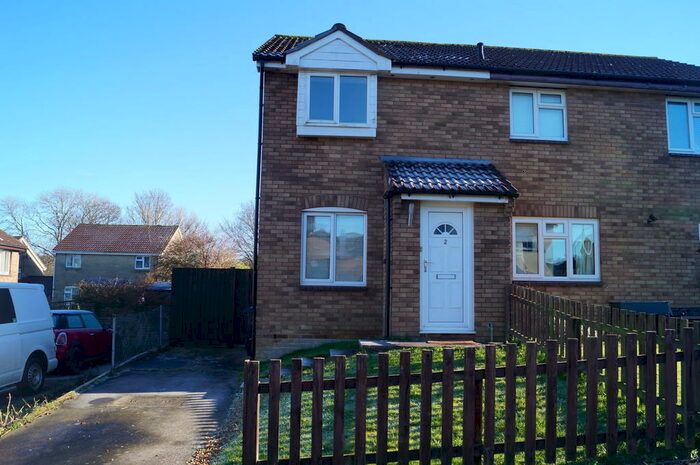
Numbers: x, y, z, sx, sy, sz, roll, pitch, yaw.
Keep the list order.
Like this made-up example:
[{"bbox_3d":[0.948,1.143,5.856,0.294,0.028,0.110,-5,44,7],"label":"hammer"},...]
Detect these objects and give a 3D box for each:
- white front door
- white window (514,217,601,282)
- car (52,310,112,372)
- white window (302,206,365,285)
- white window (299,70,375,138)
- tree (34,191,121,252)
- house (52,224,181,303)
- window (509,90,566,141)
[{"bbox_3d":[1.599,0.568,8.632,0.911,2.127,0.100,2,-6,-6],"label":"white front door"},{"bbox_3d":[3.884,0.319,9.879,1.713,1.185,0.100,2,-6,-6],"label":"white window"},{"bbox_3d":[-7.341,2.704,13.402,1.700,1.410,3.700,2,-6,-6],"label":"car"},{"bbox_3d":[-0.289,0.249,9.444,1.191,1.419,0.100,2,-6,-6],"label":"white window"},{"bbox_3d":[-0.233,-2.331,9.528,1.452,1.186,0.160,2,-6,-6],"label":"white window"},{"bbox_3d":[-31.428,1.640,59.163,10.970,13.160,10.970,2,-6,-6],"label":"tree"},{"bbox_3d":[-19.139,3.116,45.038,8.500,7.450,7.700,1,-6,0],"label":"house"},{"bbox_3d":[3.636,-2.268,10.114,1.154,0.995,0.100,2,-6,-6],"label":"window"}]

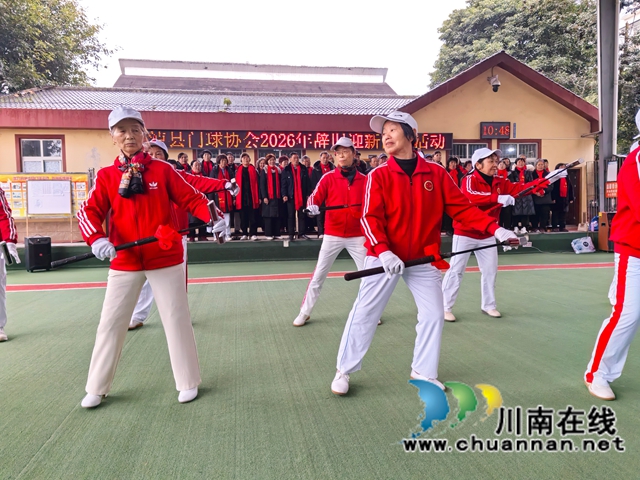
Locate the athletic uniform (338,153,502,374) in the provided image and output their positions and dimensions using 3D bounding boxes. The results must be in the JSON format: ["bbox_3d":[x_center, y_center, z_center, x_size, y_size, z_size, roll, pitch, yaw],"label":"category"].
[{"bbox_3d":[0.516,0.119,2.720,0.850,1.200,0.450,-1,4,-10],"label":"athletic uniform"}]

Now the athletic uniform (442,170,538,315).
[{"bbox_3d":[1.529,-0.003,4.500,0.820,1.280,0.500,-3,4,-28],"label":"athletic uniform"}]

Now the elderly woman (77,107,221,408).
[{"bbox_3d":[-0.844,0.075,2.600,0.720,1.560,0.450,-2,4,-12],"label":"elderly woman"}]

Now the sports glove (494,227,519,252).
[{"bbox_3d":[0.989,-0.004,2.650,0.120,0.130,0.110,-2,4,-20],"label":"sports glove"}]

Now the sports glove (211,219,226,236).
[{"bbox_3d":[-0.509,-0.064,2.500,0.090,0.100,0.100,-2,4,-20],"label":"sports glove"}]

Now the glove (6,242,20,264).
[{"bbox_3d":[-2.393,0.104,3.900,0.090,0.170,0.090,-2,4,-20],"label":"glove"}]

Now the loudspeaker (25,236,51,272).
[{"bbox_3d":[-4.697,0.233,8.300,0.340,0.580,0.340,-4,5,-40],"label":"loudspeaker"}]

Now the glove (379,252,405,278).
[{"bbox_3d":[0.368,0.125,2.580,0.120,0.140,0.110,-2,4,-15],"label":"glove"}]

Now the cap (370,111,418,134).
[{"bbox_3d":[0.401,-0.625,2.680,0.260,0.130,0.180,5,-1,-40],"label":"cap"}]

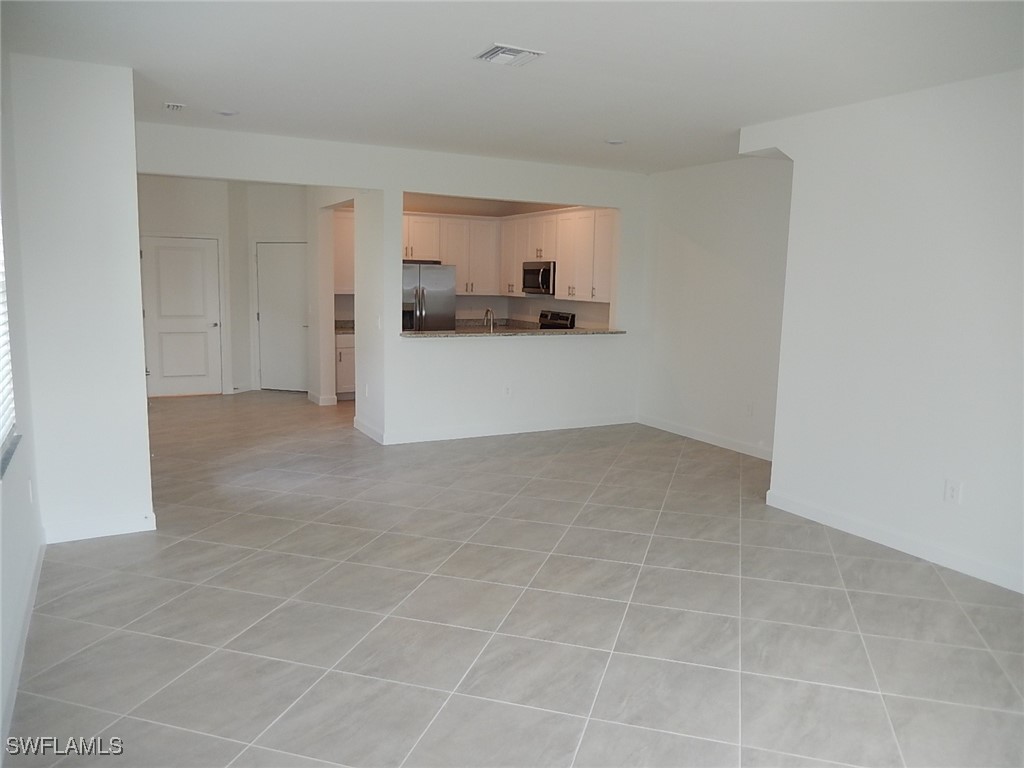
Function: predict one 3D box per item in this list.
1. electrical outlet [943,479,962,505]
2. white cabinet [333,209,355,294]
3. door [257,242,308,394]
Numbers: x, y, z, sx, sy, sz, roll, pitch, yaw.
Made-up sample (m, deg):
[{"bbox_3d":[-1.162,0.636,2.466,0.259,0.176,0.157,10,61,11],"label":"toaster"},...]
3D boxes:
[{"bbox_3d":[2.397,0.587,4.022,0.012,0.122,0.080,-3,8,-27],"label":"electrical outlet"},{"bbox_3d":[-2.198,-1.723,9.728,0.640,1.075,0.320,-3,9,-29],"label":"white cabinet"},{"bbox_3d":[-3.120,-0.907,10.124,0.775,2.030,0.045,3,8,16],"label":"door"}]

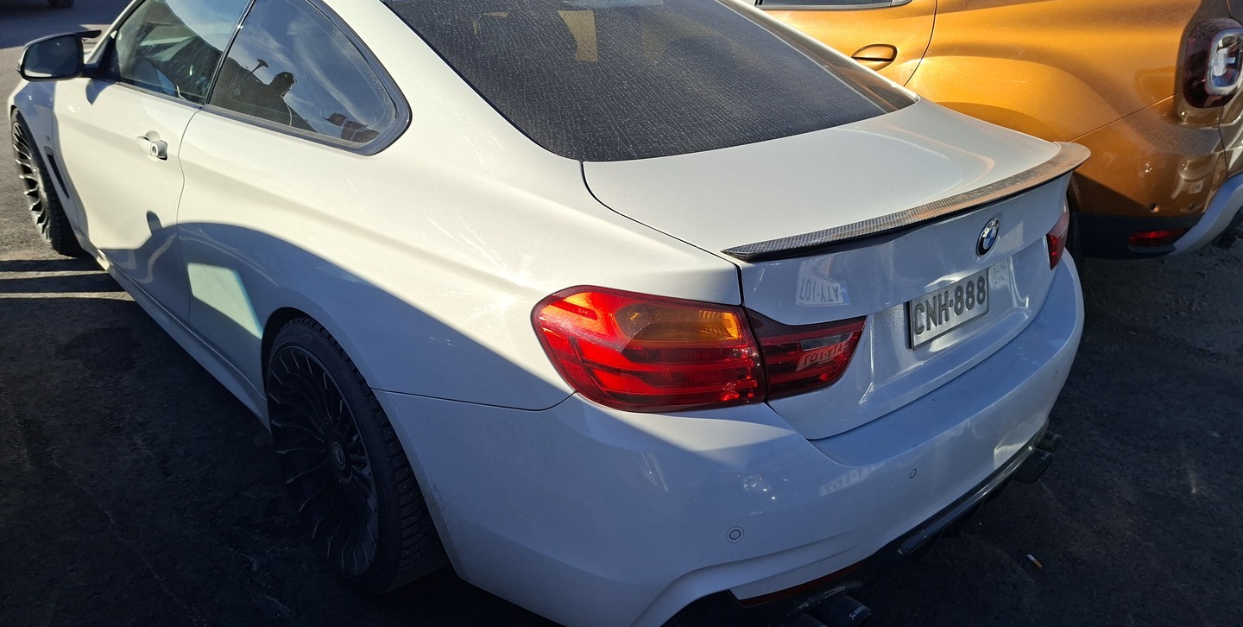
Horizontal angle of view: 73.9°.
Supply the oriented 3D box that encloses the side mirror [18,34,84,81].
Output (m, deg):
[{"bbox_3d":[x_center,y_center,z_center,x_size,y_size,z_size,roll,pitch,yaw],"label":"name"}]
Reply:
[{"bbox_3d":[-1.817,-0.818,2.642,0.195,0.145,0.120,-15,29,-35],"label":"side mirror"}]

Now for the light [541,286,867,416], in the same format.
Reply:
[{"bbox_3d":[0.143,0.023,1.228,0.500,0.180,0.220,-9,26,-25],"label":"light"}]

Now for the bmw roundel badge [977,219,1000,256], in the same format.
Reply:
[{"bbox_3d":[0.664,-0.138,1.498,0.075,0.075,0.014,-18,33,-40],"label":"bmw roundel badge"}]

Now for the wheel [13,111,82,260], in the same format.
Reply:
[{"bbox_3d":[-2.497,-0.594,3.685,0.245,0.650,0.650,-18,31,-40],"label":"wheel"}]

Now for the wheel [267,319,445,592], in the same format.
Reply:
[{"bbox_3d":[-0.564,0.288,1.846,0.255,0.650,0.650,-16,29,-41],"label":"wheel"}]

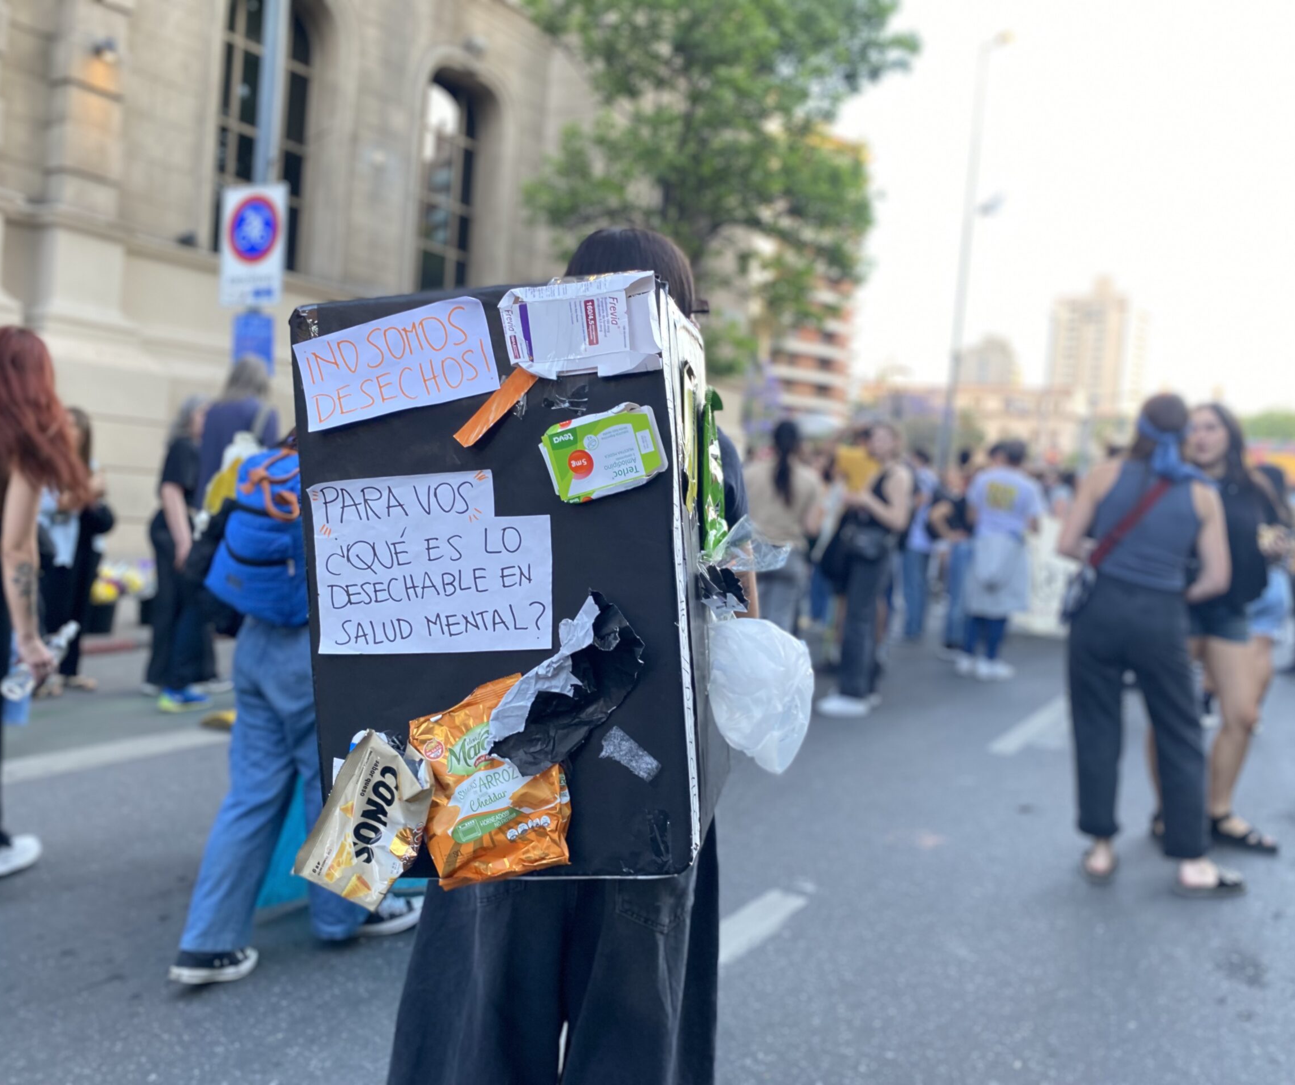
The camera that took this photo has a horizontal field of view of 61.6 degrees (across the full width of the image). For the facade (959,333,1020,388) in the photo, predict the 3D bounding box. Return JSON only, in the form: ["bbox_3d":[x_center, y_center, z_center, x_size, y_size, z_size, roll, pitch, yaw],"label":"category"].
[{"bbox_3d":[80.698,-30.761,261.284,13.000,38.419,12.000,5,4,27],"label":"facade"}]

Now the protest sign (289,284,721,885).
[{"bbox_3d":[-0.137,0.039,1.299,0.398,0.611,0.345,-3,1,9],"label":"protest sign"}]

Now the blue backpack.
[{"bbox_3d":[-0.960,-0.013,2.800,0.290,0.450,0.200,6,-2,37],"label":"blue backpack"}]

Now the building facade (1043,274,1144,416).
[{"bbox_3d":[105.950,-36.972,261.793,20.000,53.642,17.000,5,4,27],"label":"building facade"}]

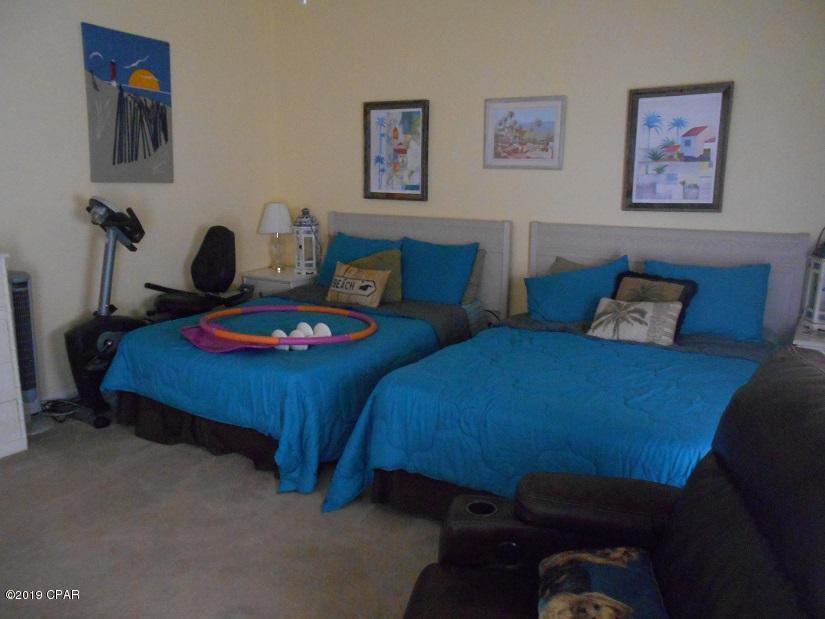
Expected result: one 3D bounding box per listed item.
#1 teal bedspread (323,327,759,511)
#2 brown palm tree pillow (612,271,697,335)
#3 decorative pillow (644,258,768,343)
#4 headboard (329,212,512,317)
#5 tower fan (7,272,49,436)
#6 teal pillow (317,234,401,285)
[{"bbox_3d":[0.731,0.550,2.799,1.660,0.620,1.510,8,13,33],"label":"teal bedspread"},{"bbox_3d":[1.323,-0.027,3.456,0.430,0.400,0.150,8,-19,33],"label":"brown palm tree pillow"},{"bbox_3d":[1.662,-0.060,3.535,0.660,0.450,0.160,8,-14,31],"label":"decorative pillow"},{"bbox_3d":[0.011,-0.128,4.862,1.620,1.173,0.070,8,13,31],"label":"headboard"},{"bbox_3d":[-2.210,0.245,3.546,0.230,0.890,0.230,-8,14,-38],"label":"tower fan"},{"bbox_3d":[-0.378,-0.359,4.626,0.620,0.450,0.170,8,-18,31],"label":"teal pillow"}]

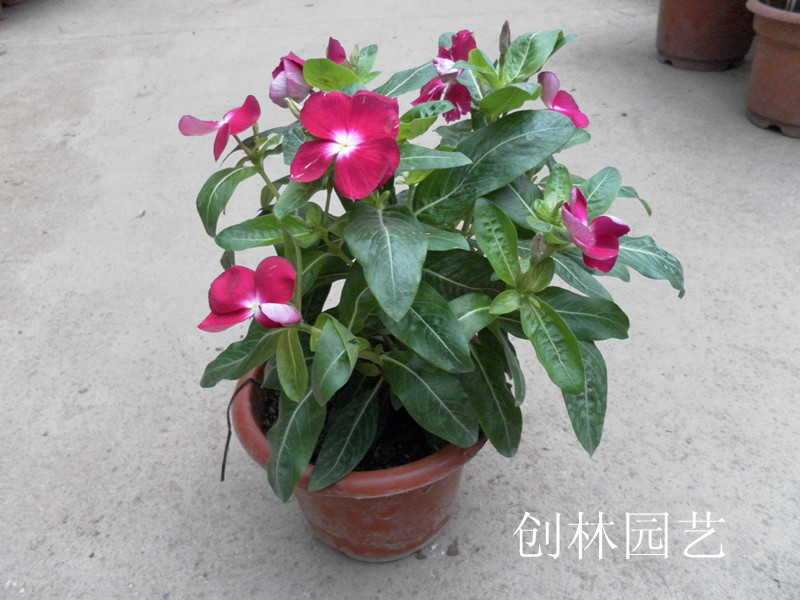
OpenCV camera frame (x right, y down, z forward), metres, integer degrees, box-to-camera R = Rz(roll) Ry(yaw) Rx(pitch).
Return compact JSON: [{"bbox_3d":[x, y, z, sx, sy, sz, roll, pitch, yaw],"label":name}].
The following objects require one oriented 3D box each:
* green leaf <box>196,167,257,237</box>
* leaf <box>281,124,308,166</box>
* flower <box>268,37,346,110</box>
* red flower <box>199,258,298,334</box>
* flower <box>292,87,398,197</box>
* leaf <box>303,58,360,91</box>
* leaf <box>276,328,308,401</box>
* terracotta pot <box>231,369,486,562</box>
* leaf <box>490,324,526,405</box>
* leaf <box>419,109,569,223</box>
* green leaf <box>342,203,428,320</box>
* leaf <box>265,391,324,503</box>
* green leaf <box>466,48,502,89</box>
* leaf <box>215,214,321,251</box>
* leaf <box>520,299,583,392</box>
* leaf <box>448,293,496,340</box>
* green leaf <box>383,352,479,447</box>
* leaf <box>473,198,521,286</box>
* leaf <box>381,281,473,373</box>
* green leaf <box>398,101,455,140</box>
[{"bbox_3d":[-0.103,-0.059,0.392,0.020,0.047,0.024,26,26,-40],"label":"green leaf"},{"bbox_3d":[-0.054,-0.085,0.350,0.021,0.010,0.031,11,71,16],"label":"leaf"},{"bbox_3d":[-0.050,-0.123,0.351,0.041,0.023,0.041,-21,49,13],"label":"flower"},{"bbox_3d":[-0.075,-0.003,0.325,0.049,0.024,0.037,0,75,7],"label":"red flower"},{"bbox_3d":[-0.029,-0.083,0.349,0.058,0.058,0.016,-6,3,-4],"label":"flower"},{"bbox_3d":[-0.035,-0.119,0.340,0.032,0.017,0.007,7,35,-19],"label":"leaf"},{"bbox_3d":[-0.054,0.033,0.327,0.017,0.039,0.009,-2,15,6],"label":"leaf"},{"bbox_3d":[-0.015,0.097,0.452,0.176,0.121,0.176,-3,36,2],"label":"terracotta pot"},{"bbox_3d":[0.059,0.034,0.355,0.011,0.054,0.015,-11,17,31],"label":"leaf"},{"bbox_3d":[0.049,-0.069,0.335,0.097,0.018,0.041,-31,55,-2],"label":"leaf"},{"bbox_3d":[-0.005,-0.017,0.285,0.036,0.016,0.059,-7,62,-3],"label":"green leaf"},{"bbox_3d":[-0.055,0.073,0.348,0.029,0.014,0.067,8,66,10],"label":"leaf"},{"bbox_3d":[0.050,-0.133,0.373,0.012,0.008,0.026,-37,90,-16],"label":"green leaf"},{"bbox_3d":[-0.070,-0.035,0.340,0.053,0.012,0.022,-6,53,-11],"label":"leaf"},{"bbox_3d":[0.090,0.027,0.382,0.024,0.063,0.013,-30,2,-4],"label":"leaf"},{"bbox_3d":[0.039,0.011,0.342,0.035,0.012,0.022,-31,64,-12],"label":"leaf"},{"bbox_3d":[0.017,0.055,0.362,0.074,0.011,0.033,41,61,14],"label":"green leaf"},{"bbox_3d":[0.045,-0.027,0.299,0.018,0.009,0.046,-19,74,-9],"label":"leaf"},{"bbox_3d":[0.018,0.012,0.328,0.030,0.013,0.062,-38,91,-14],"label":"leaf"},{"bbox_3d":[0.013,-0.089,0.322,0.031,0.011,0.018,-23,72,5],"label":"green leaf"}]

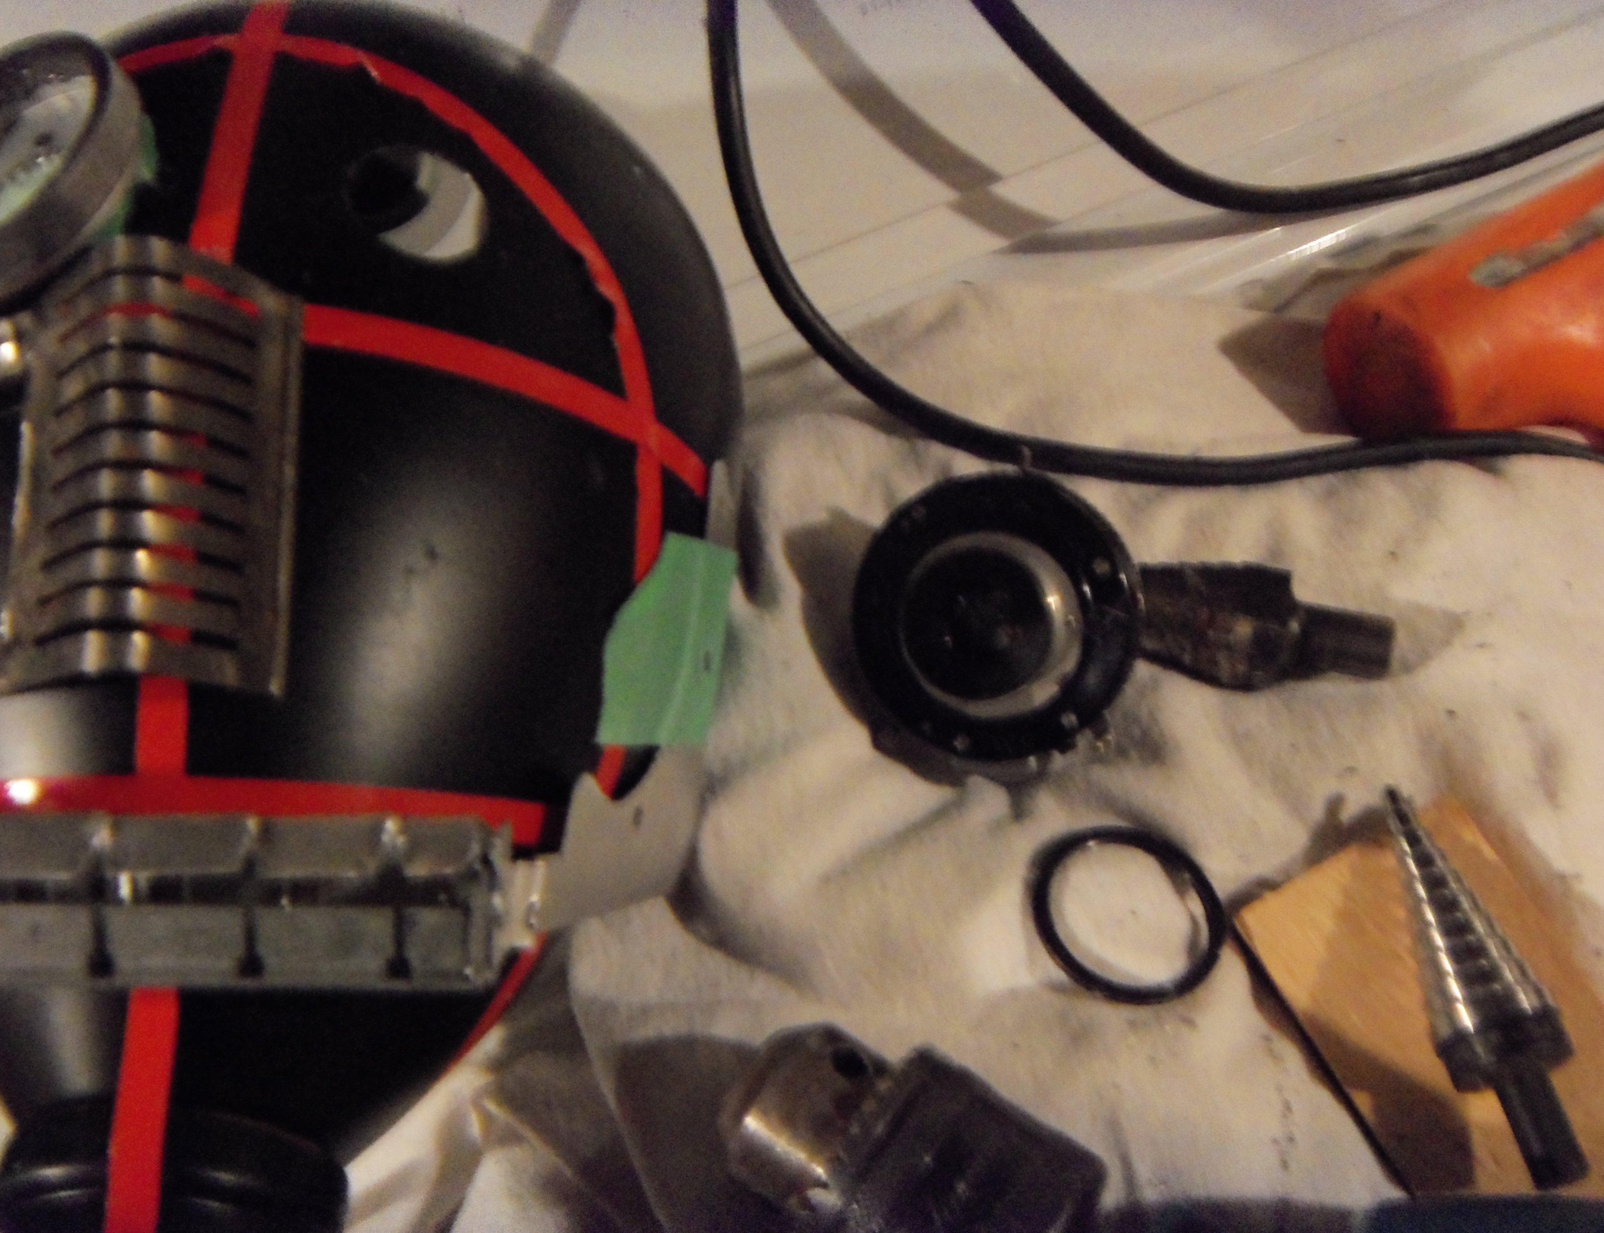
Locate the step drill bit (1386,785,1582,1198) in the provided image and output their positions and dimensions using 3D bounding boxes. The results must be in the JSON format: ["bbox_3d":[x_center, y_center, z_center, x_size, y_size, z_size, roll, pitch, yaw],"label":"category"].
[{"bbox_3d":[0.118,0.062,0.295,0.020,0.020,0.077,-6,50,-6],"label":"step drill bit"}]

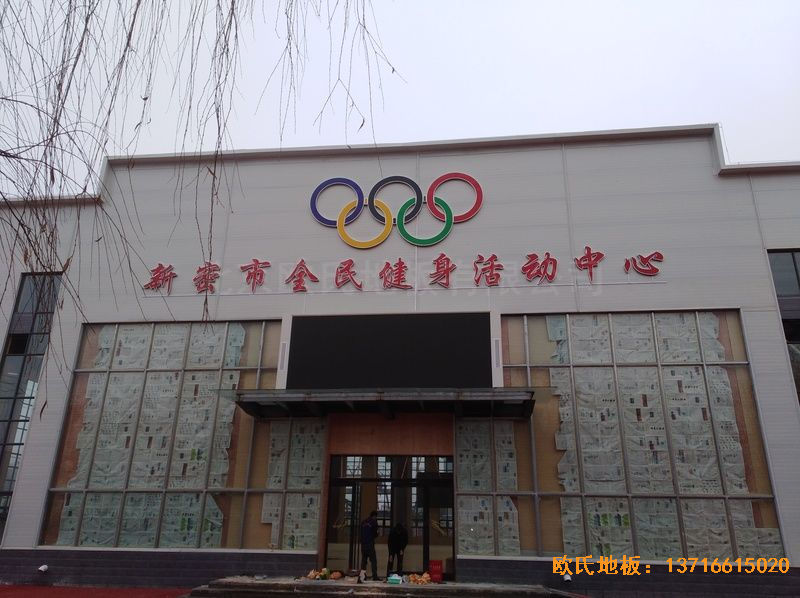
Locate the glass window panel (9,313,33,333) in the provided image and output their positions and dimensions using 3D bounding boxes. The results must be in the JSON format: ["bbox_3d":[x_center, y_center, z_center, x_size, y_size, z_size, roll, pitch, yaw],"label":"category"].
[{"bbox_3d":[-12.116,0.784,19.251,0.714,0.672,0.080,-1,-20,6],"label":"glass window panel"}]

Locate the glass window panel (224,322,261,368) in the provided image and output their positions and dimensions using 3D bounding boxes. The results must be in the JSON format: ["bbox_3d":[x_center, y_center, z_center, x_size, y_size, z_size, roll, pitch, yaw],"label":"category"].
[{"bbox_3d":[-4.775,1.397,18.159,1.111,1.423,0.080,-1,-20,6],"label":"glass window panel"}]

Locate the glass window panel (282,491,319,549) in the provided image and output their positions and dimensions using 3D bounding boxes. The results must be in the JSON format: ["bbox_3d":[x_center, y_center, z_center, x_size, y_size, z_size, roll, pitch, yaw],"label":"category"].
[{"bbox_3d":[-2.565,5.761,15.561,0.954,1.389,0.060,-1,-20,6],"label":"glass window panel"}]

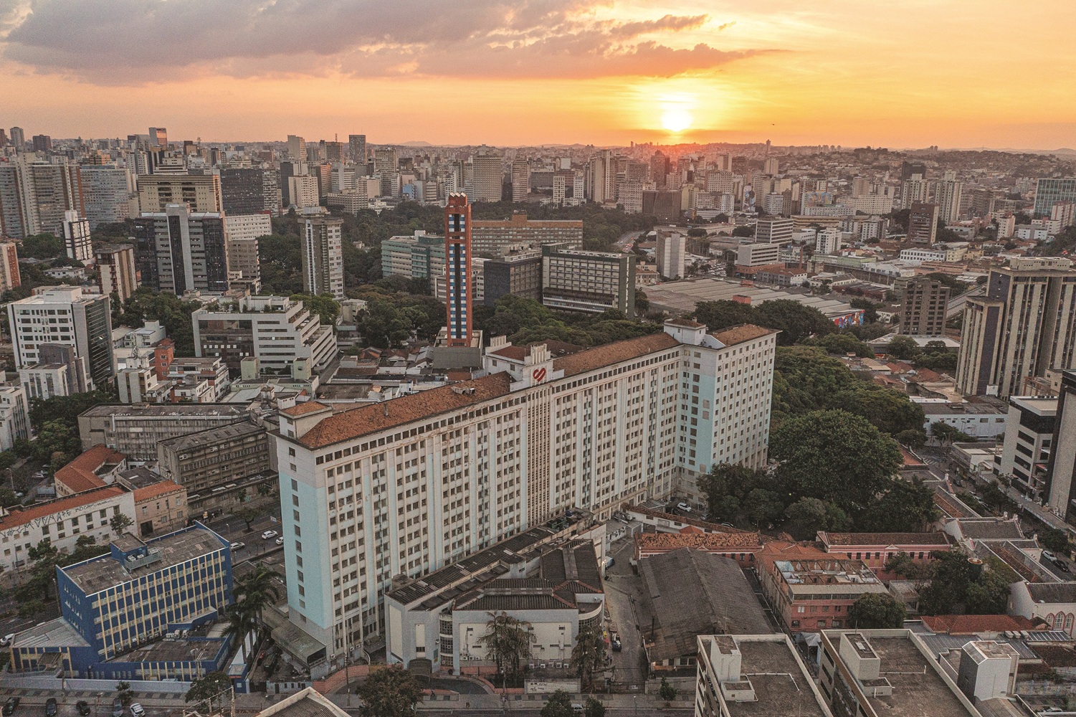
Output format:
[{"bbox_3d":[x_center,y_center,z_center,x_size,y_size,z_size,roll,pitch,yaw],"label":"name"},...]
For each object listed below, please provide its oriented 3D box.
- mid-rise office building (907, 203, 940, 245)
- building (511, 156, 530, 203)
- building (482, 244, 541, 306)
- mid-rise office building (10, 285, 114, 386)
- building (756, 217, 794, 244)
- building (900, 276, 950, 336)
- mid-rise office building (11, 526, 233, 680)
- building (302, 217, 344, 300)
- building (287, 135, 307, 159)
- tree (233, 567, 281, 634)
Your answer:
[{"bbox_3d":[341.006,-119.509,743.260,12.000,36.634,20.000,-12,18,-41],"label":"mid-rise office building"},{"bbox_3d":[-29.525,-293.202,1379.240,24.500,77.156,22.000,3,14,12],"label":"building"},{"bbox_3d":[-12.855,-41.073,483.156,17.600,36.500,37.300,9,16,31],"label":"building"},{"bbox_3d":[-188.489,-8.986,332.132,30.000,35.270,21.000,-1,14,-4],"label":"mid-rise office building"},{"bbox_3d":[233.070,-124.060,824.540,16.000,24.090,42.500,14,19,43],"label":"building"},{"bbox_3d":[217.806,-28.383,478.125,25.000,32.510,11.000,0,14,-2],"label":"building"},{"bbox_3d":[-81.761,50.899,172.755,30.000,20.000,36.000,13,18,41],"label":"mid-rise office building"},{"bbox_3d":[-117.919,-53.704,464.002,21.500,49.200,11.500,10,17,36],"label":"building"},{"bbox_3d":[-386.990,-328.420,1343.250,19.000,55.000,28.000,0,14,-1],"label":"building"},{"bbox_3d":[-57.924,50.465,173.040,8.300,18.000,8.300,0,14,-2],"label":"tree"}]

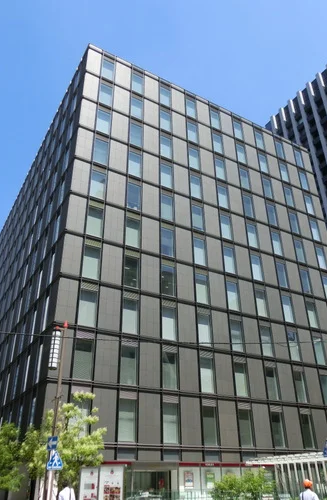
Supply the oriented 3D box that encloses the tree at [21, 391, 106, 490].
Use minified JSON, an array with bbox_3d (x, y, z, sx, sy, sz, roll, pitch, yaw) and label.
[{"bbox_3d":[-5.059,10.219,21.166,4.270,6.040,4.050,5,-30,-11],"label":"tree"}]

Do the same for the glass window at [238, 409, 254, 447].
[{"bbox_3d":[6.739,14.498,34.669,1.320,2.900,0.150,15,-33,-26],"label":"glass window"}]

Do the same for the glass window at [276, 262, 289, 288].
[{"bbox_3d":[12.837,2.757,45.261,1.370,2.850,0.150,15,-33,-26],"label":"glass window"}]

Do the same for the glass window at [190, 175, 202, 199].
[{"bbox_3d":[3.389,-6.617,44.350,1.320,2.900,0.150,15,-33,-26],"label":"glass window"}]

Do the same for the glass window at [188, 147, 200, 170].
[{"bbox_3d":[3.349,-9.951,46.208,1.320,2.900,0.150,15,-33,-26],"label":"glass window"}]

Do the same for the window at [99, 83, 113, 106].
[{"bbox_3d":[-5.869,-15.749,42.862,1.280,2.860,0.150,15,-33,-26],"label":"window"}]

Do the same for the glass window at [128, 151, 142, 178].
[{"bbox_3d":[-2.823,-8.332,41.138,1.320,2.900,0.150,15,-33,-26],"label":"glass window"}]

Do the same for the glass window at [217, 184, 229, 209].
[{"bbox_3d":[6.579,-5.946,46.467,1.380,2.800,0.180,15,-33,-26],"label":"glass window"}]

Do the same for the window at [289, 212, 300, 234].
[{"bbox_3d":[15.812,-3.188,50.774,1.320,2.900,0.150,15,-33,-26],"label":"window"}]

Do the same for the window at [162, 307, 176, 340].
[{"bbox_3d":[0.488,6.067,34.234,1.382,2.800,0.150,15,-33,-26],"label":"window"}]

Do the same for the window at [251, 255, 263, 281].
[{"bbox_3d":[9.741,1.813,43.792,1.300,2.850,0.150,15,-33,-26],"label":"window"}]

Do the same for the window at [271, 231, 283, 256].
[{"bbox_3d":[12.791,-0.744,47.258,1.300,2.850,0.150,15,-33,-26],"label":"window"}]

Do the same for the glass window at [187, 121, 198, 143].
[{"bbox_3d":[3.287,-12.996,46.971,1.382,2.800,0.150,15,-33,-26],"label":"glass window"}]

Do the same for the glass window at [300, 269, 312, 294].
[{"bbox_3d":[15.894,3.610,46.986,1.320,2.900,0.150,15,-33,-26],"label":"glass window"}]

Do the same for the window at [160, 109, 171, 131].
[{"bbox_3d":[0.277,-14.058,45.989,1.280,2.860,0.150,15,-33,-26],"label":"window"}]

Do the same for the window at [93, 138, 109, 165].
[{"bbox_3d":[-5.722,-8.881,38.617,1.382,2.800,0.150,15,-33,-26],"label":"window"}]

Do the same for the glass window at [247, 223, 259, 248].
[{"bbox_3d":[9.764,-1.618,46.152,1.380,2.840,0.180,15,-33,-26],"label":"glass window"}]

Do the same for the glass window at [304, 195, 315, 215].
[{"bbox_3d":[18.755,-5.613,53.468,1.280,2.860,0.150,15,-33,-26],"label":"glass window"}]

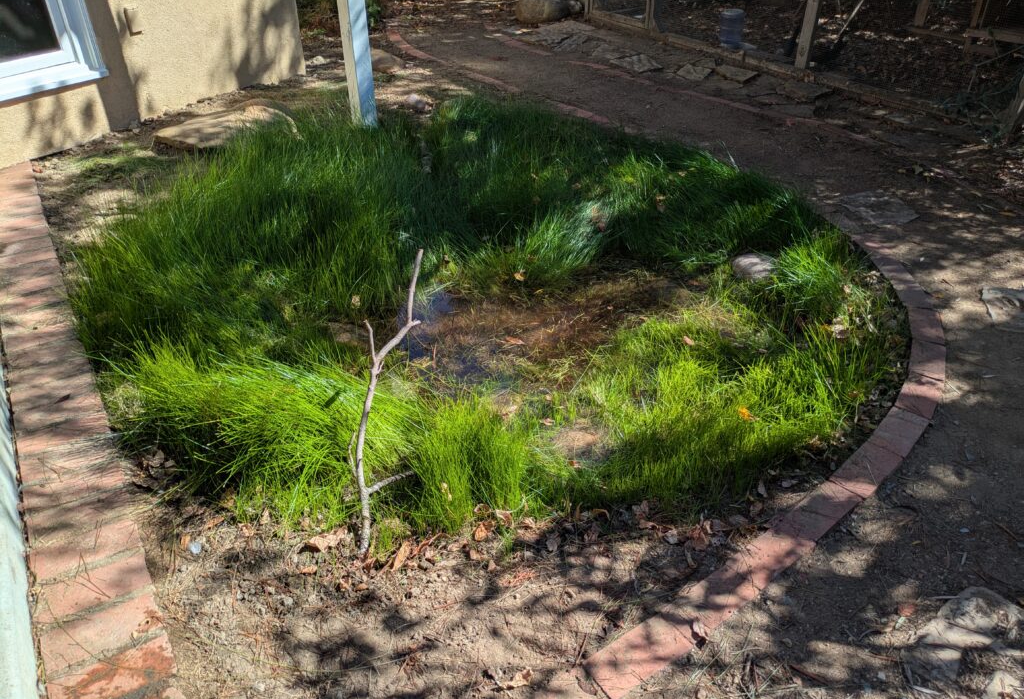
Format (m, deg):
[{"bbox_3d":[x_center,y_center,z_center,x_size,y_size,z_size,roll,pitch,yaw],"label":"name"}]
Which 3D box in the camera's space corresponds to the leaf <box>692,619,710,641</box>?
[{"bbox_3d":[0.360,0.542,1.420,0.019,0.017,0.045,-12,35,-18],"label":"leaf"}]

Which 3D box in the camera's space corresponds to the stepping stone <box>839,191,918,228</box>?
[{"bbox_3d":[1.578,-0.590,3.175,0.298,0.040,0.330,-10,34,-15],"label":"stepping stone"}]

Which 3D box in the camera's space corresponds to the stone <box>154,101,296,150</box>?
[{"bbox_3d":[-1.471,-1.134,3.966,0.630,0.120,0.620,21,38,29],"label":"stone"}]

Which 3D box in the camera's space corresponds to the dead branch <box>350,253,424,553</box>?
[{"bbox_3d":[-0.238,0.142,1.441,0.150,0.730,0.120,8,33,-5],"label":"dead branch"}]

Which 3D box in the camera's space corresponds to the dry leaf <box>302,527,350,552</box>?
[{"bbox_3d":[-0.411,0.423,1.644,0.090,0.035,0.055,-19,38,-27],"label":"dry leaf"}]

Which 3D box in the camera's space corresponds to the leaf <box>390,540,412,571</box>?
[{"bbox_3d":[-0.237,0.450,1.605,0.030,0.030,0.075,11,34,16],"label":"leaf"}]

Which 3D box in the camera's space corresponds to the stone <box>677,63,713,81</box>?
[{"bbox_3d":[1.272,-1.916,5.170,0.208,0.040,0.336,15,36,23],"label":"stone"}]

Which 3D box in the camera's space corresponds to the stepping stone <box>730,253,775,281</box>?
[{"bbox_3d":[0.899,-0.313,2.745,0.165,0.075,0.120,9,34,14],"label":"stepping stone"}]

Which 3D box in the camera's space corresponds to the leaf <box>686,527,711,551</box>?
[{"bbox_3d":[0.416,0.422,1.651,0.052,0.030,0.062,14,36,21],"label":"leaf"}]

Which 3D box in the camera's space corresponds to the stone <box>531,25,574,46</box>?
[{"bbox_3d":[0.326,-2.727,6.480,0.330,0.045,0.600,-9,34,-14],"label":"stone"}]

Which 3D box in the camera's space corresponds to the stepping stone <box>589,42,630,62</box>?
[{"bbox_3d":[0.793,-2.371,5.935,0.280,0.045,0.480,-8,34,-12],"label":"stepping stone"}]

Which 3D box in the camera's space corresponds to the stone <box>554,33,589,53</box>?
[{"bbox_3d":[0.491,-2.498,6.060,0.230,0.045,0.480,16,36,24],"label":"stone"}]

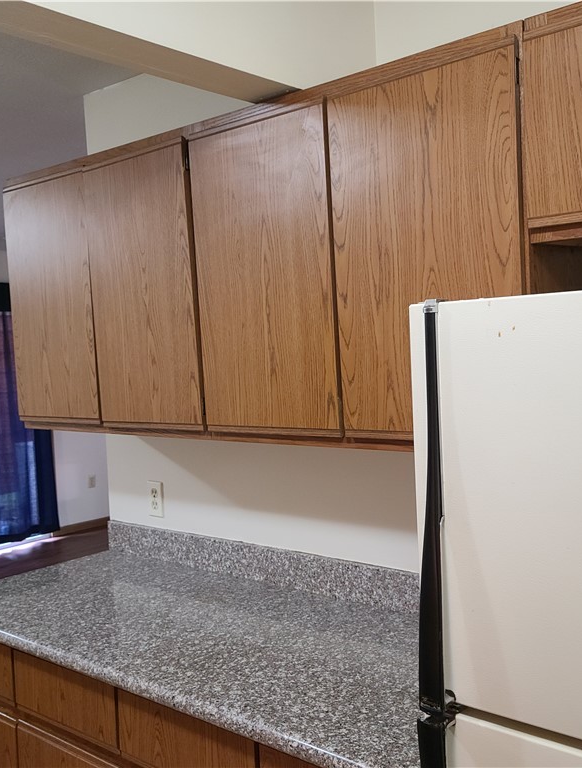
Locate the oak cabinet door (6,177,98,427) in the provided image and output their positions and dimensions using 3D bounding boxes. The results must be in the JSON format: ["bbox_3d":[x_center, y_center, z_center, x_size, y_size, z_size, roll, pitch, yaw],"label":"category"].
[{"bbox_3d":[-0.683,-0.233,2.371,0.391,0.694,0.020,0,4,40],"label":"oak cabinet door"}]

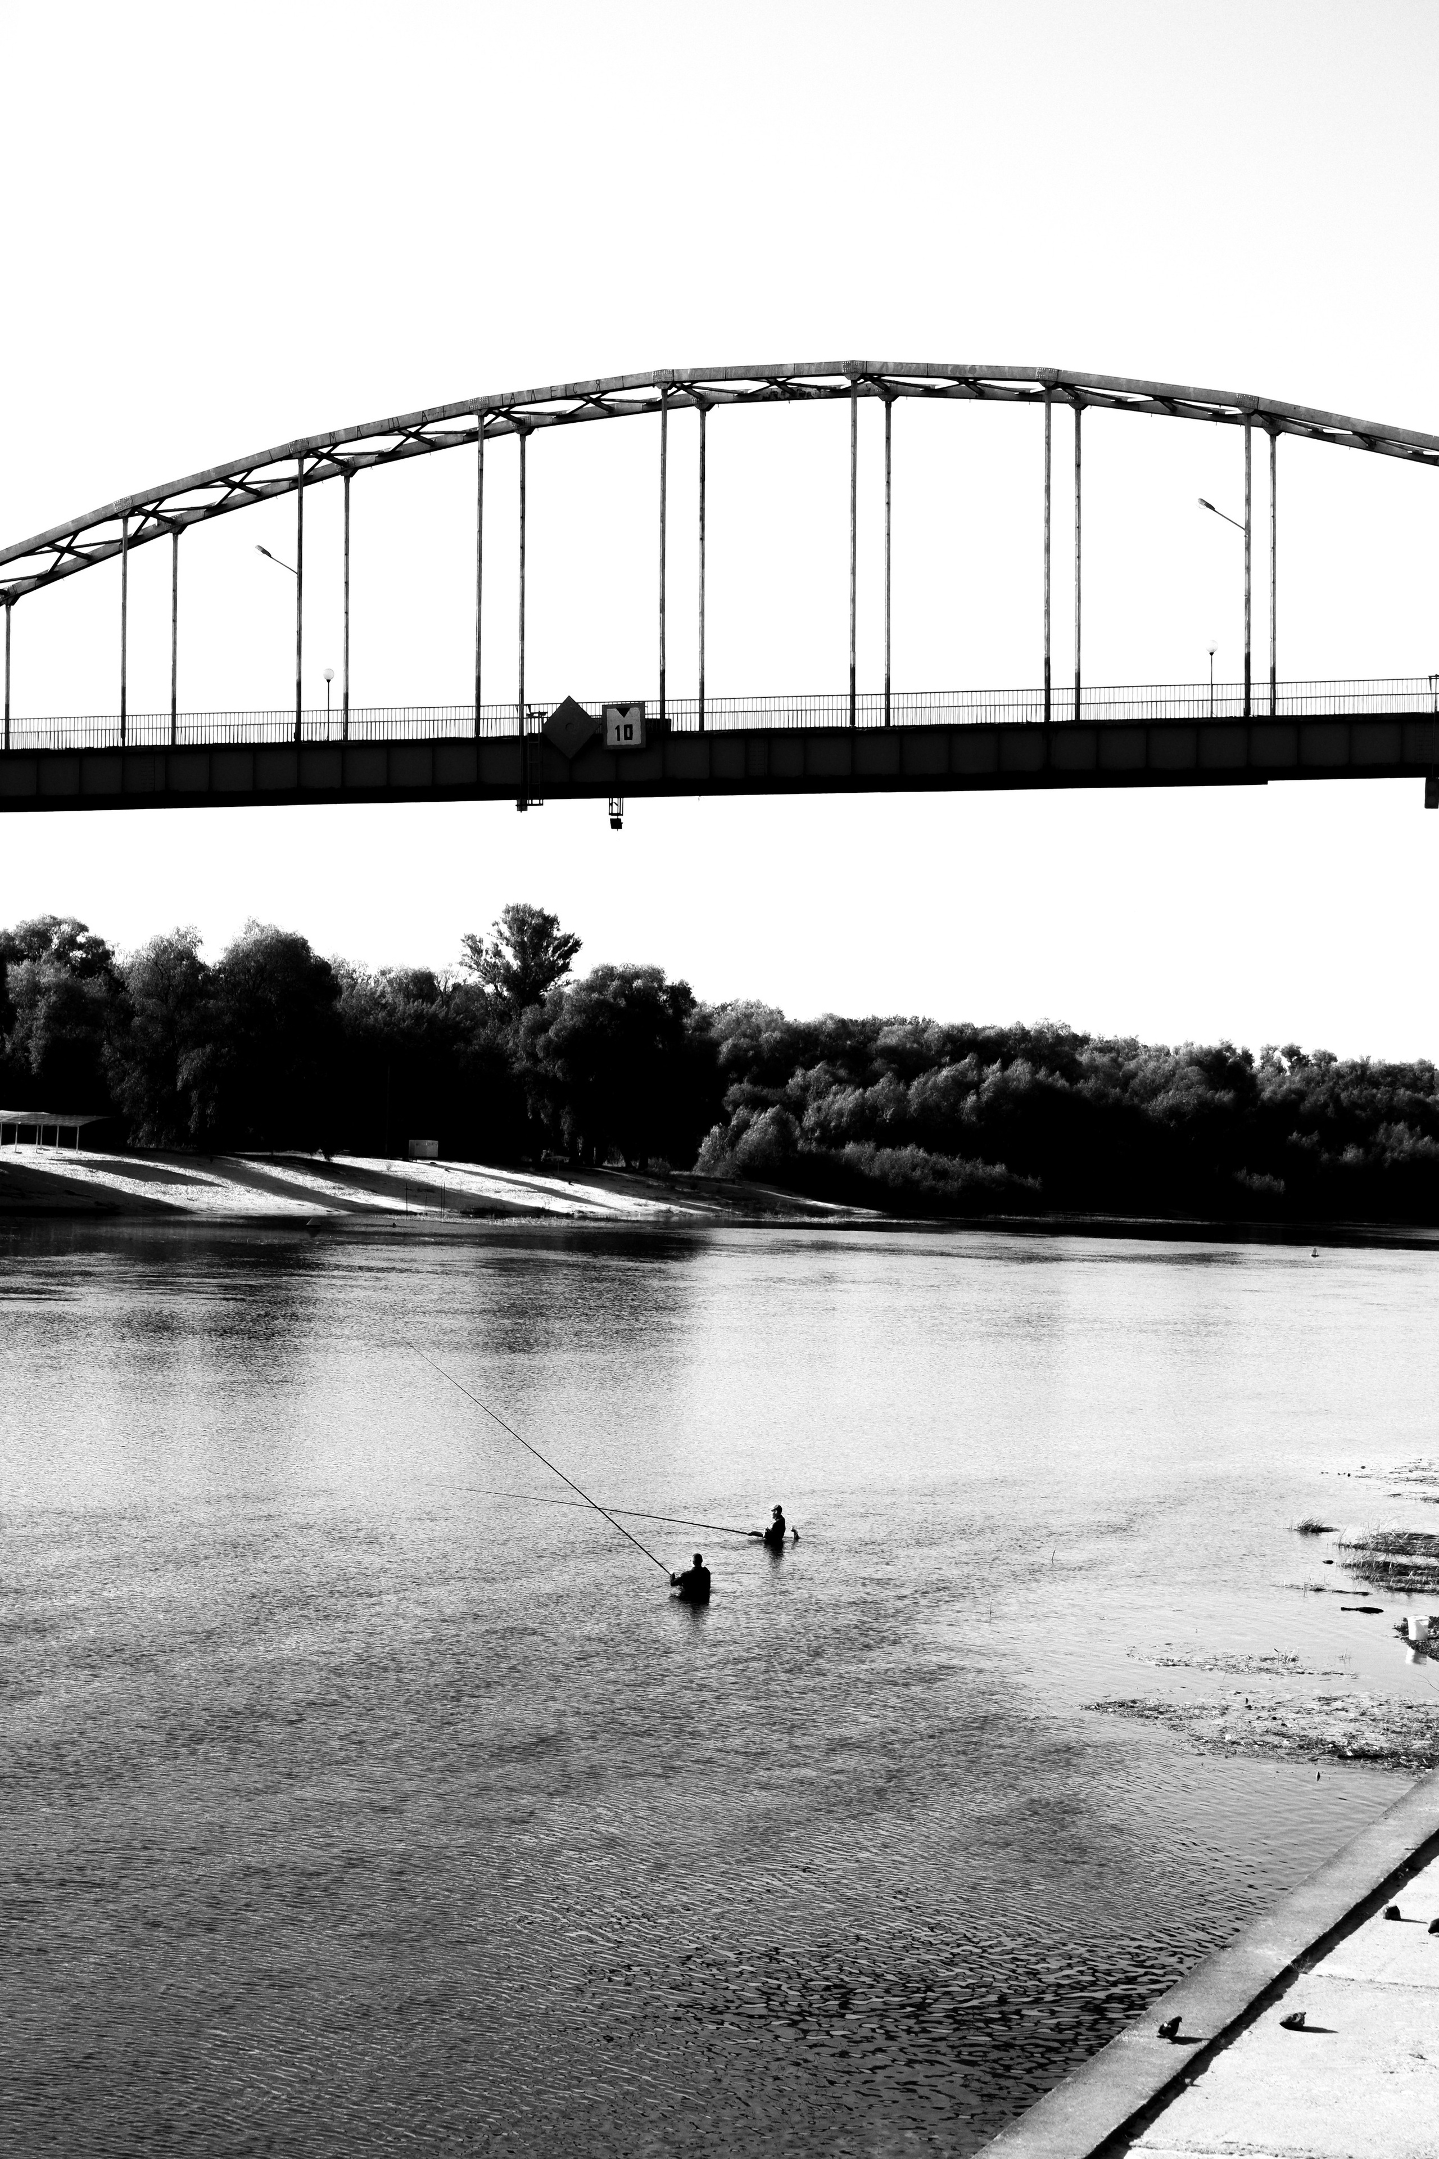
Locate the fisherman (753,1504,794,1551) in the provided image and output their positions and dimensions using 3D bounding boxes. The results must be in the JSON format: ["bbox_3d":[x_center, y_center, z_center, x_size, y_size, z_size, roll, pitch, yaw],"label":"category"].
[{"bbox_3d":[1.109,9.216,80.000,0.450,1.720,0.520,0,-1,10],"label":"fisherman"}]

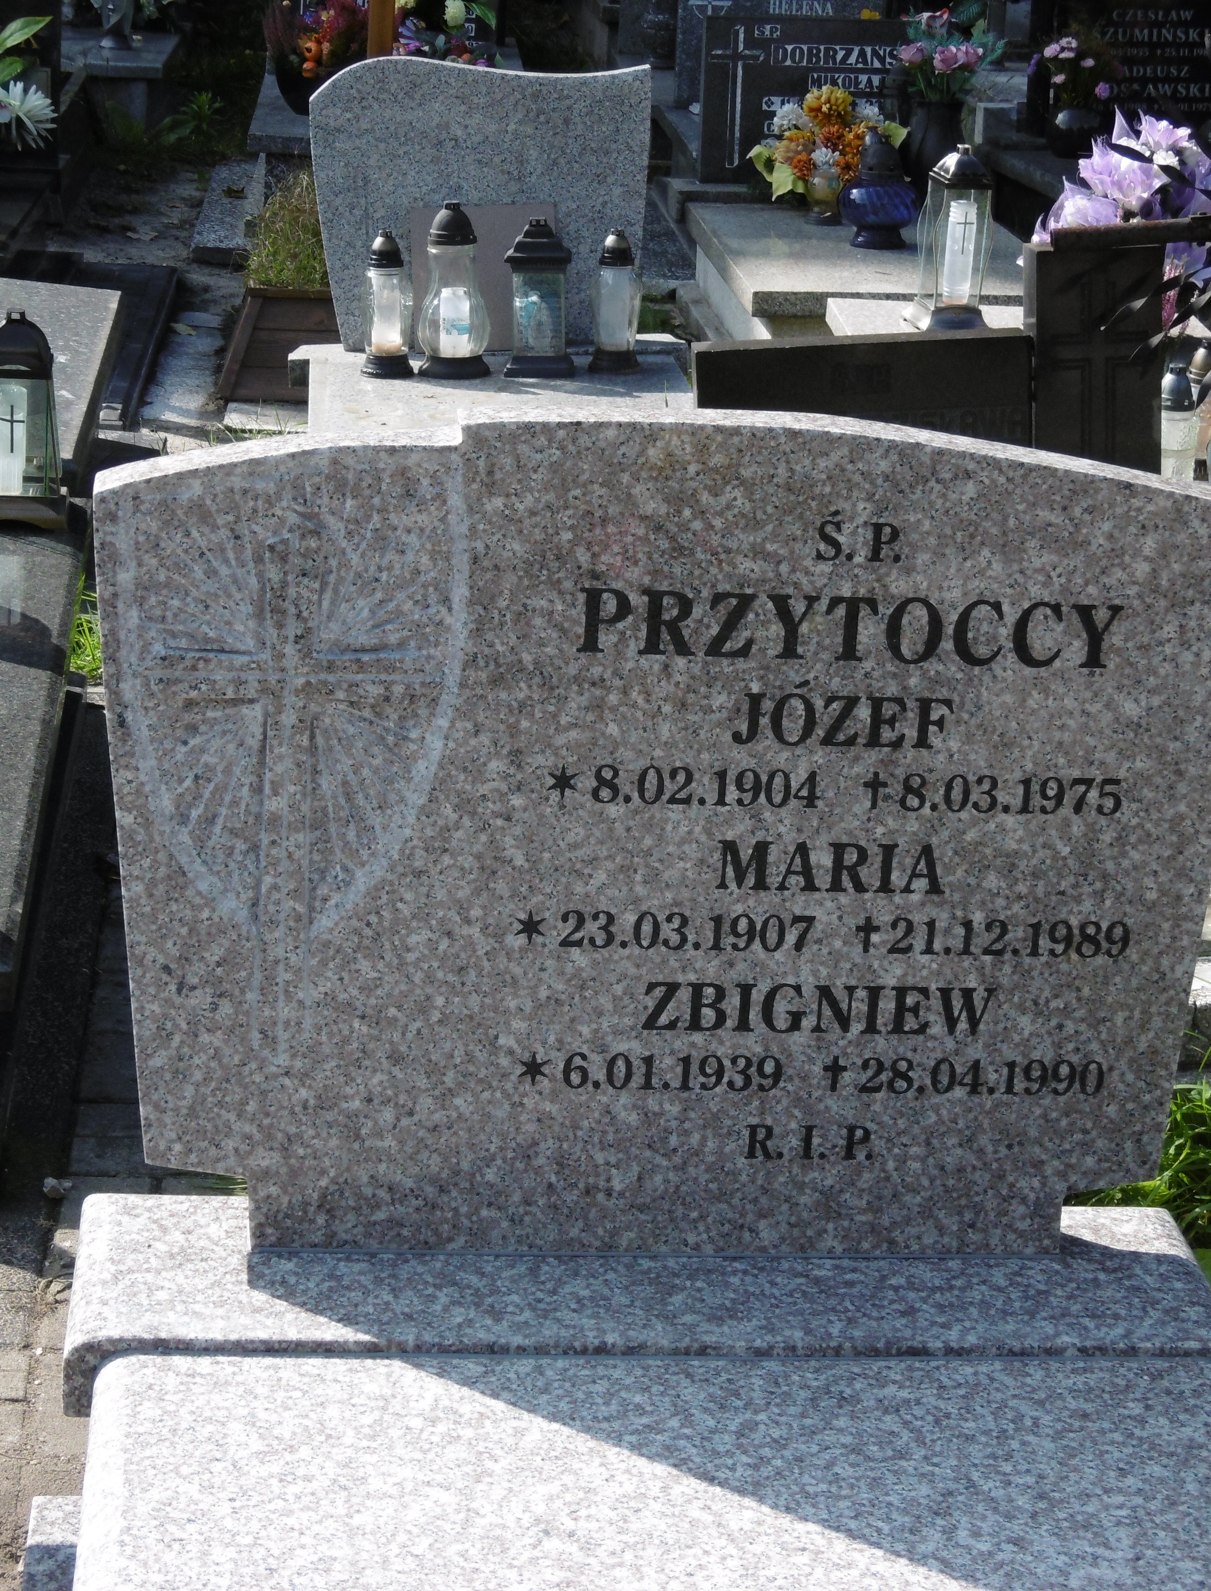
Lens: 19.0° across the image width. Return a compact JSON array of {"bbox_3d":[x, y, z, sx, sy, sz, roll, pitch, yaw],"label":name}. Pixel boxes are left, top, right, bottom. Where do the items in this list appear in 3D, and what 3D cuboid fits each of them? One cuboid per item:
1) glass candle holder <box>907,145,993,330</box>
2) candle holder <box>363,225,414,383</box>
[{"bbox_3d":[0.629,-1.015,6.551,0.120,0.310,0.120,-2,19,-12],"label":"glass candle holder"},{"bbox_3d":[-0.356,-0.818,5.963,0.088,0.232,0.088,0,18,-5],"label":"candle holder"}]

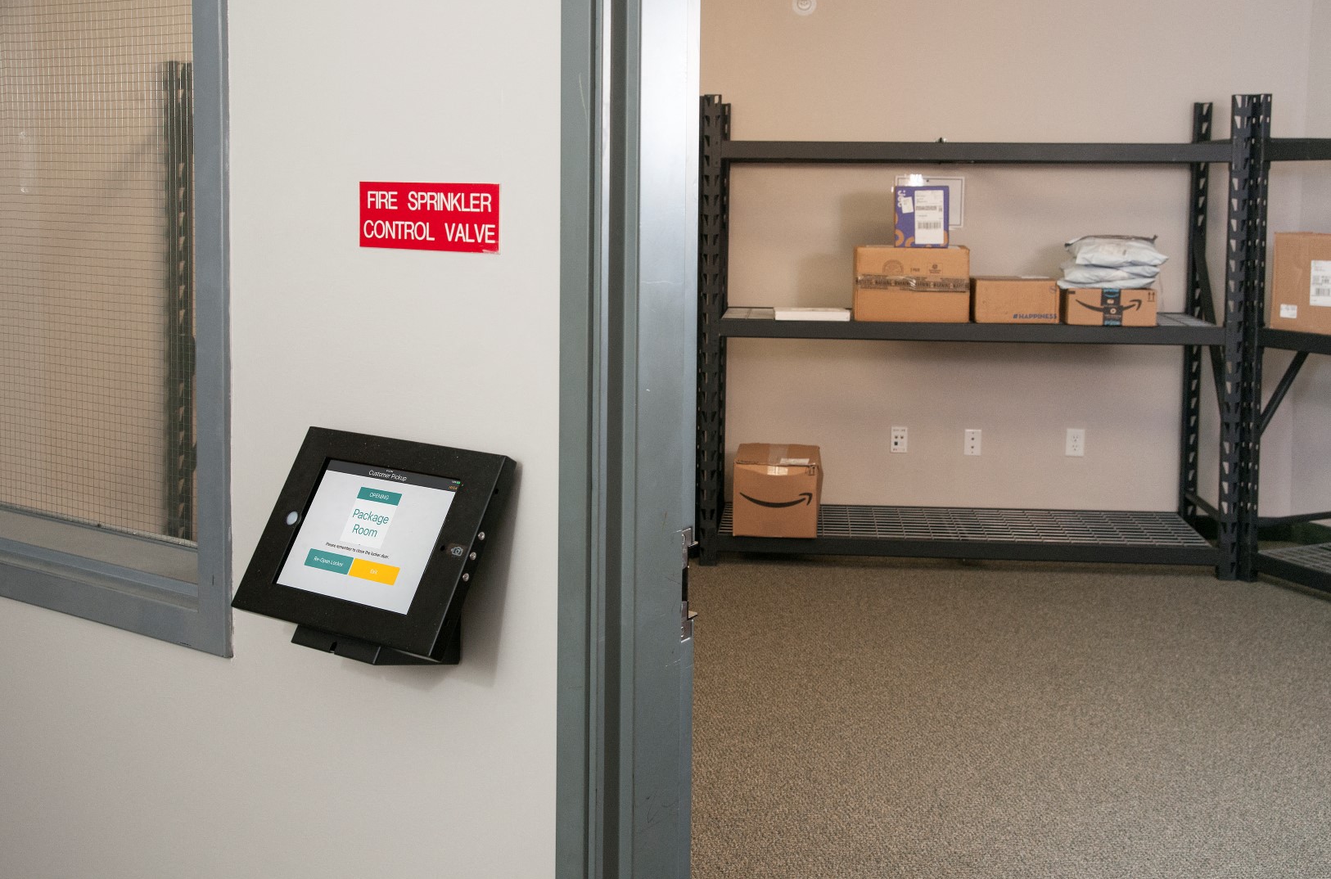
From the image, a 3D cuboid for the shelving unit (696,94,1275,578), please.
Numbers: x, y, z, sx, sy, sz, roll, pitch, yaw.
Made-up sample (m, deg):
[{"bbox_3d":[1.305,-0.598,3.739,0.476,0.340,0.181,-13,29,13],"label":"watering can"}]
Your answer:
[{"bbox_3d":[1.190,-0.430,5.950,2.040,1.830,0.620,1,9,6],"label":"shelving unit"}]

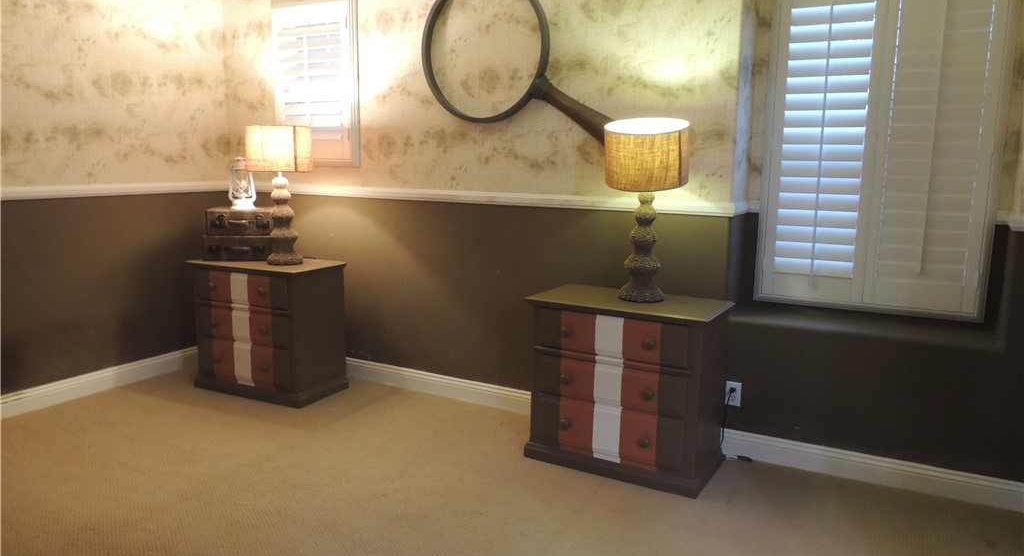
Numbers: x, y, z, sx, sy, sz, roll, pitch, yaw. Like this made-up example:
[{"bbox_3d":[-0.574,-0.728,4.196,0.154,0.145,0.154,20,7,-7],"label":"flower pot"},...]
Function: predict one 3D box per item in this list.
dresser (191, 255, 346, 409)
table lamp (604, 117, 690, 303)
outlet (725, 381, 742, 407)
[{"bbox_3d":[-1.460,0.289,4.273,0.837,0.763,0.457,5,10,25],"label":"dresser"},{"bbox_3d":[0.606,-0.299,3.226,0.390,0.800,0.390,6,10,28],"label":"table lamp"},{"bbox_3d":[1.054,0.555,3.379,0.070,0.114,0.014,6,10,28],"label":"outlet"}]

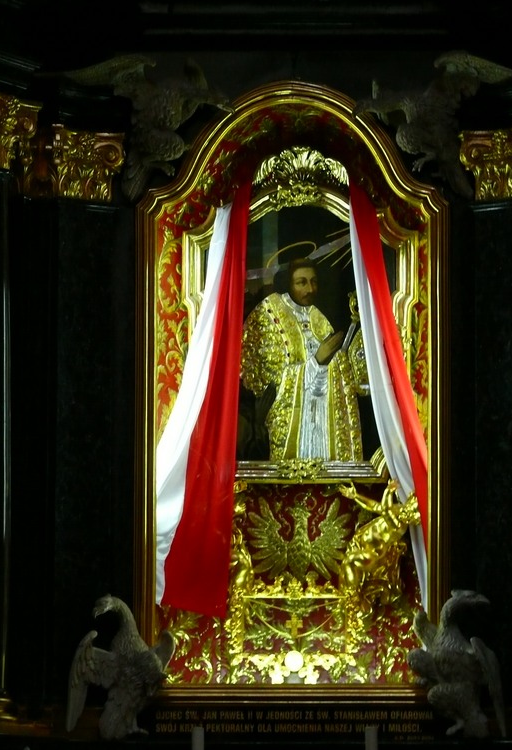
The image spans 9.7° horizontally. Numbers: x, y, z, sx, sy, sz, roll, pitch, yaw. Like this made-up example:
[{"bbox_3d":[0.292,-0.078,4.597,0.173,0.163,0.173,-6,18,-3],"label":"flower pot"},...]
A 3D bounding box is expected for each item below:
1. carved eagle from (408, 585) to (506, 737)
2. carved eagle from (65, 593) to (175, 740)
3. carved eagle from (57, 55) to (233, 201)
[{"bbox_3d":[0.887,1.270,13.350,0.380,0.650,0.430,7,-10,-42],"label":"carved eagle"},{"bbox_3d":[-0.597,1.283,13.350,0.380,0.650,0.460,-7,-10,42],"label":"carved eagle"},{"bbox_3d":[-0.488,-1.114,13.650,0.520,0.620,0.660,-7,-10,42],"label":"carved eagle"}]

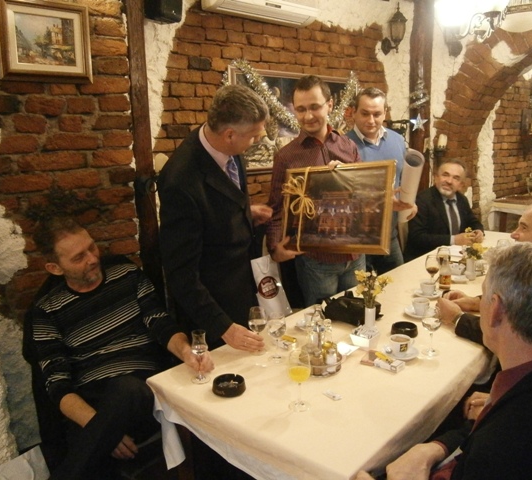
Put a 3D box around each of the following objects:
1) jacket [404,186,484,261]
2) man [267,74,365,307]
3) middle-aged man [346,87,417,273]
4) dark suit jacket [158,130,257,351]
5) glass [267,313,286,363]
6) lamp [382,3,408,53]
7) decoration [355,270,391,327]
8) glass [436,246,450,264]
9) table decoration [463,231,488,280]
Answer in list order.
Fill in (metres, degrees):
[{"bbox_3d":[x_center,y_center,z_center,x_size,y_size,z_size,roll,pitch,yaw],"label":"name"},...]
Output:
[{"bbox_3d":[1.234,-0.027,3.249,0.560,0.660,0.440,-6,12,-20],"label":"jacket"},{"bbox_3d":[0.265,0.112,2.417,0.520,1.807,0.440,-3,11,-5],"label":"man"},{"bbox_3d":[0.645,0.032,2.815,0.550,1.785,0.420,-4,11,-11],"label":"middle-aged man"},{"bbox_3d":[-0.219,-0.010,1.900,0.430,0.810,0.490,5,13,31],"label":"dark suit jacket"},{"bbox_3d":[0.036,0.335,1.678,0.067,0.170,0.067,-2,11,0],"label":"glass"},{"bbox_3d":[0.918,-1.505,3.420,0.160,0.365,0.220,-10,14,-35],"label":"lamp"},{"bbox_3d":[0.422,0.236,1.934,0.150,0.240,0.140,-2,11,0],"label":"decoration"},{"bbox_3d":[0.964,0.120,2.600,0.077,0.178,0.077,-2,11,0],"label":"glass"},{"bbox_3d":[1.097,0.092,2.550,0.135,0.245,0.130,-2,11,0],"label":"table decoration"}]

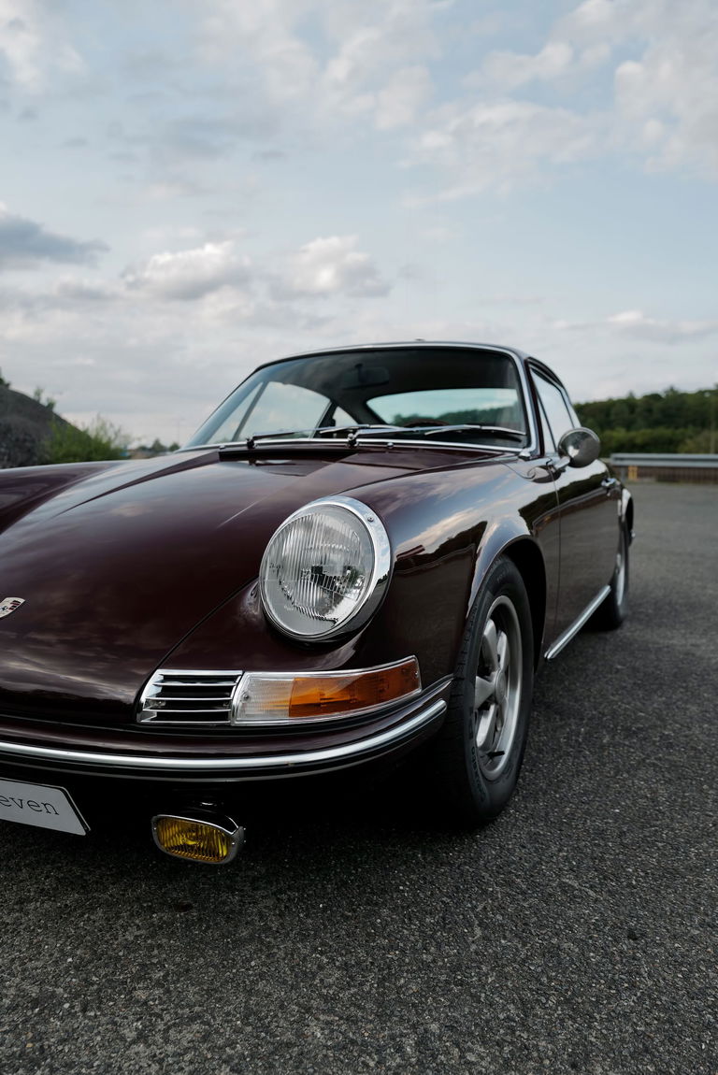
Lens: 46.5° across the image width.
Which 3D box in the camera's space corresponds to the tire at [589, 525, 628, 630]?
[{"bbox_3d":[1.160,0.121,3.980,0.190,0.620,0.625,0,5,24],"label":"tire"}]

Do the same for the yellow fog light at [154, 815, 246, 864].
[{"bbox_3d":[-0.249,0.467,1.335,0.162,0.076,0.075,2,12,24],"label":"yellow fog light"}]

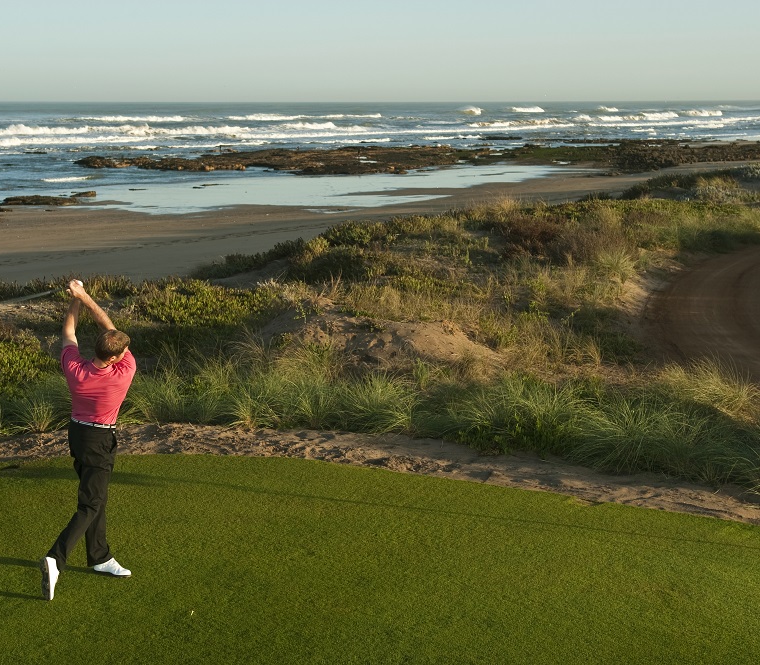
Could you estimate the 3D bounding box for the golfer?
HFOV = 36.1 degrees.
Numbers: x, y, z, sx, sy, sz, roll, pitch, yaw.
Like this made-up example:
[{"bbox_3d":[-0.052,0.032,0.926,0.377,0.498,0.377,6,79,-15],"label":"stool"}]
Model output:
[{"bbox_3d":[-1.935,0.716,7.836,0.570,2.020,0.780,2,11,12],"label":"golfer"}]

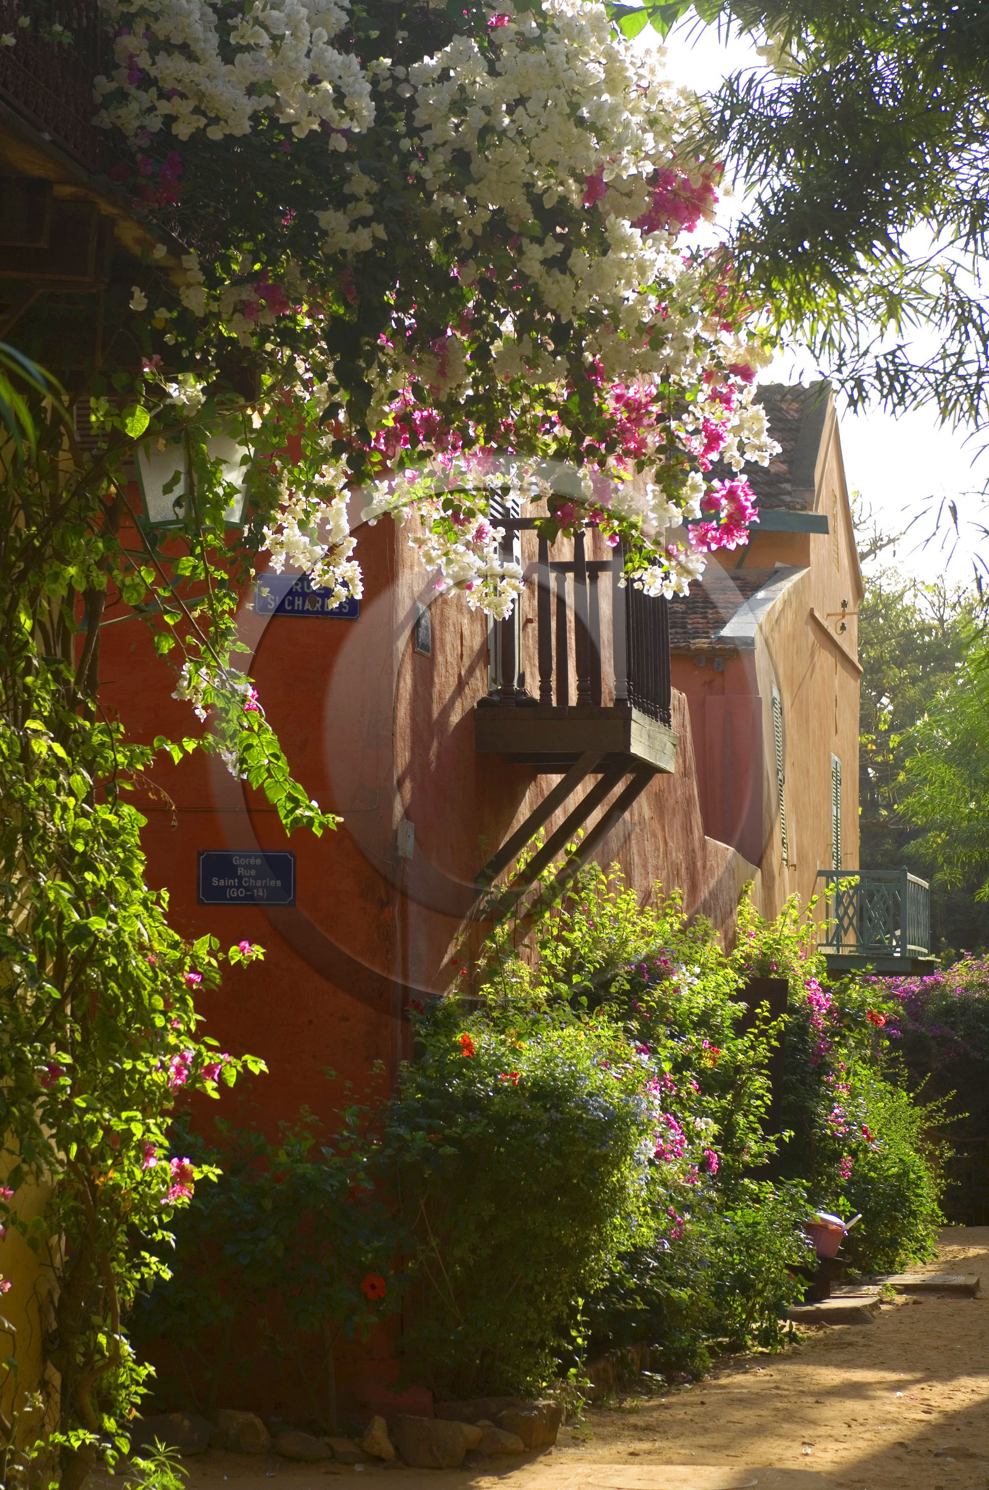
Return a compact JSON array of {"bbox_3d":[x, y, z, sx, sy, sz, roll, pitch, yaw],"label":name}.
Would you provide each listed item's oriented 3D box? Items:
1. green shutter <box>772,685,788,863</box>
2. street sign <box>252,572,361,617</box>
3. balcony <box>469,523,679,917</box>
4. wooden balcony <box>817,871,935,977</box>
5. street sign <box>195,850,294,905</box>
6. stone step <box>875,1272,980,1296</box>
[{"bbox_3d":[2.910,0.302,37.877,0.050,1.790,0.900,-1,-4,9],"label":"green shutter"},{"bbox_3d":[-0.864,-0.692,17.198,0.490,0.198,0.020,1,-4,-12],"label":"street sign"},{"bbox_3d":[0.475,-0.127,20.491,0.828,2.001,2.083,-1,-4,9],"label":"balcony"},{"bbox_3d":[4.449,2.062,42.792,1.090,1.109,4.398,-1,-4,10],"label":"wooden balcony"},{"bbox_3d":[-1.137,0.609,17.054,0.450,0.252,0.020,1,-4,-12],"label":"street sign"},{"bbox_3d":[3.125,3.888,26.807,0.722,0.085,0.900,-1,-4,10],"label":"stone step"}]

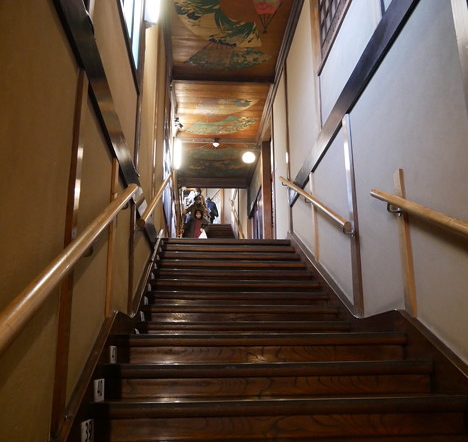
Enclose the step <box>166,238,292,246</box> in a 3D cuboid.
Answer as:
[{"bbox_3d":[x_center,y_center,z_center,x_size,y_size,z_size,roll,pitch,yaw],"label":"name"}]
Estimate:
[{"bbox_3d":[-0.120,0.361,6.945,1.753,0.157,0.315,1,-15,-5],"label":"step"}]

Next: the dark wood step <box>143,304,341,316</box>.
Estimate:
[{"bbox_3d":[0.061,0.869,4.618,1.753,0.157,0.315,1,-15,-5],"label":"dark wood step"}]

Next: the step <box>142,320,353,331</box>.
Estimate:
[{"bbox_3d":[0.087,0.941,4.285,1.753,0.157,0.315,1,-15,-5],"label":"step"}]

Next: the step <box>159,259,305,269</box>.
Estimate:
[{"bbox_3d":[-0.043,0.579,5.948,1.753,0.157,0.315,1,-15,-5],"label":"step"}]

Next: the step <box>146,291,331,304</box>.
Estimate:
[{"bbox_3d":[0.035,0.796,4.950,1.753,0.157,0.315,1,-15,-5],"label":"step"}]

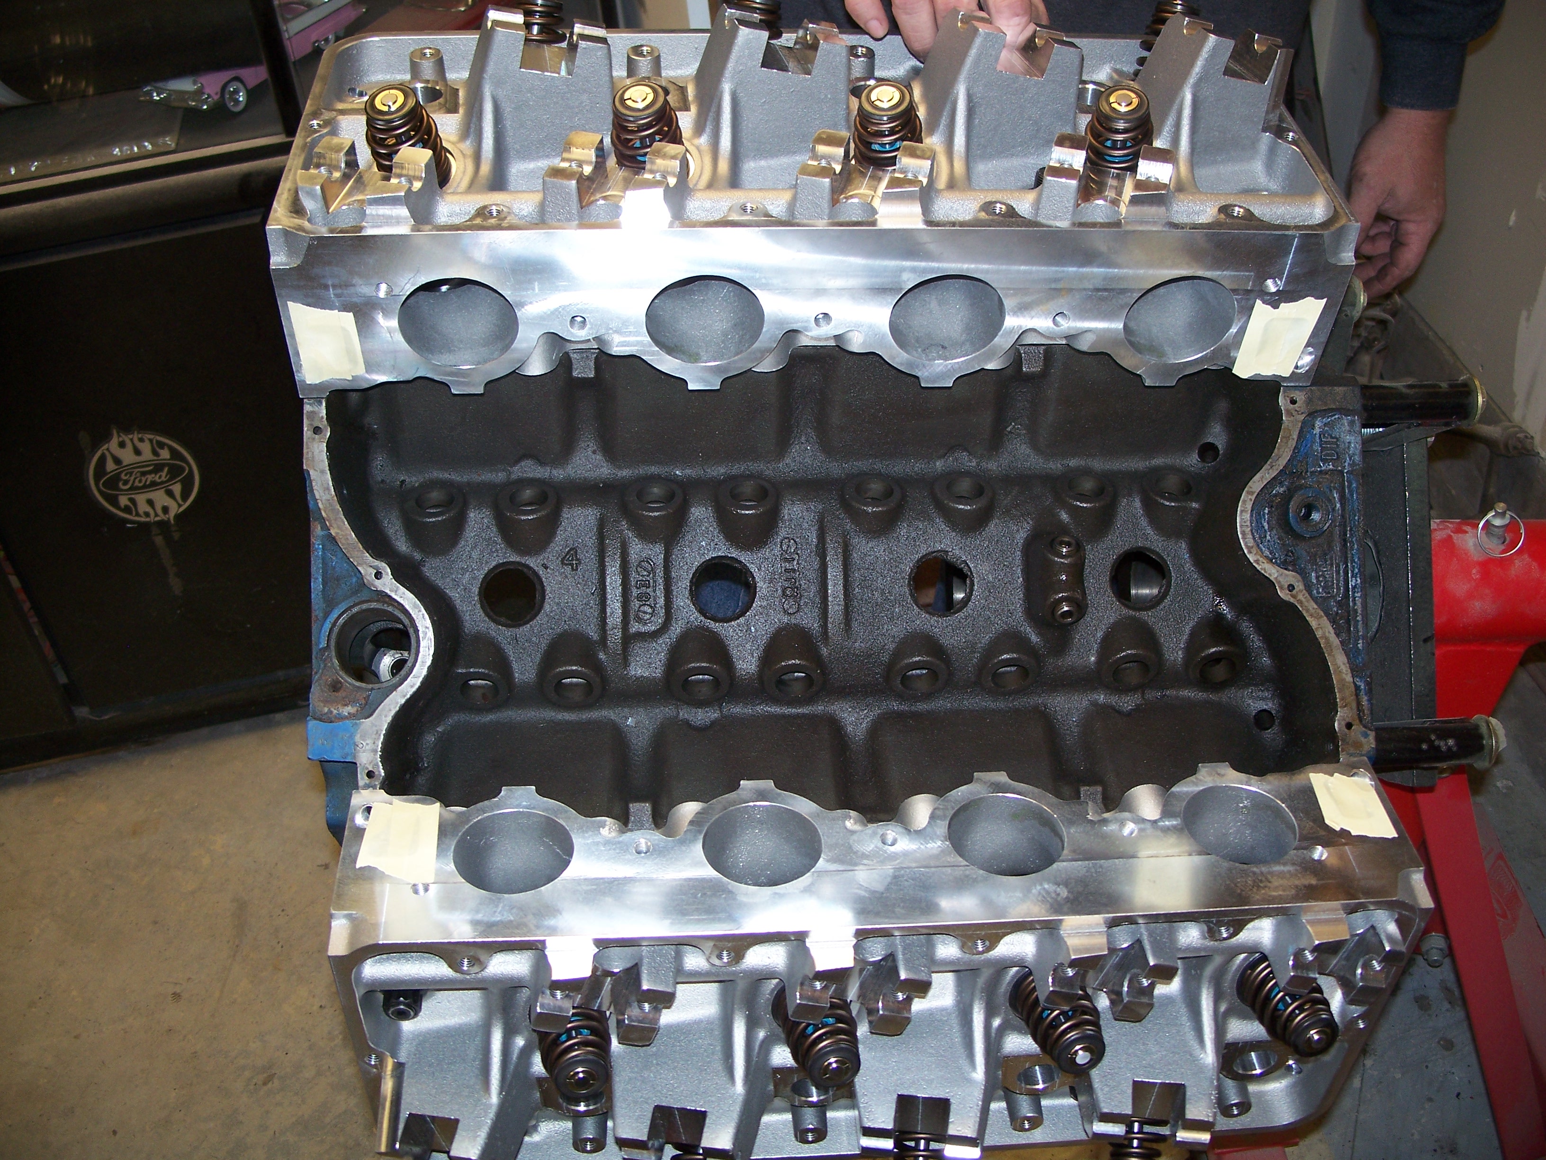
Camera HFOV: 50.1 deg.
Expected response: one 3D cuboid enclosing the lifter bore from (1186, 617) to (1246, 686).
[{"bbox_3d":[0.254,0.043,0.955,0.036,0.036,0.025,-1,43,-5],"label":"lifter bore"}]

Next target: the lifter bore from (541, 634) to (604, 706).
[{"bbox_3d":[-0.112,0.051,0.936,0.037,0.037,0.030,-1,46,-6],"label":"lifter bore"}]

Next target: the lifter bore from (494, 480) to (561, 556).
[{"bbox_3d":[-0.138,-0.036,0.938,0.037,0.030,0.037,-1,40,-6],"label":"lifter bore"}]

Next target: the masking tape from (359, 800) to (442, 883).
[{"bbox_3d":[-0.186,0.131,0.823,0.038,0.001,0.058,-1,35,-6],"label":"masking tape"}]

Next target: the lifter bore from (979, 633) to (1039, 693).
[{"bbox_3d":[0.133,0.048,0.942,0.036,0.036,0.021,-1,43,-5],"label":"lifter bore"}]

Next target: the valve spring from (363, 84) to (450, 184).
[{"bbox_3d":[-0.188,-0.227,0.841,0.037,0.054,0.037,-5,65,2],"label":"valve spring"}]

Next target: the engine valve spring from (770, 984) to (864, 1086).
[{"bbox_3d":[0.024,0.232,0.841,0.037,0.037,0.054,-4,21,-14],"label":"engine valve spring"}]

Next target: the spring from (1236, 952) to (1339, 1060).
[{"bbox_3d":[0.271,0.224,0.862,0.036,0.036,0.049,-6,29,-14],"label":"spring"}]

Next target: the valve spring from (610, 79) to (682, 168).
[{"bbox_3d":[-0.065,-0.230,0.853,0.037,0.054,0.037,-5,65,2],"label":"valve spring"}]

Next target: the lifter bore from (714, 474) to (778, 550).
[{"bbox_3d":[-0.014,-0.039,0.934,0.036,0.026,0.036,-1,41,-5],"label":"lifter bore"}]

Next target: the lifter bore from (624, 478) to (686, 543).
[{"bbox_3d":[-0.066,-0.038,0.944,0.037,0.027,0.037,-1,40,-6],"label":"lifter bore"}]

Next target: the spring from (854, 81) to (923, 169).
[{"bbox_3d":[0.060,-0.230,0.866,0.036,0.049,0.036,-7,56,2],"label":"spring"}]

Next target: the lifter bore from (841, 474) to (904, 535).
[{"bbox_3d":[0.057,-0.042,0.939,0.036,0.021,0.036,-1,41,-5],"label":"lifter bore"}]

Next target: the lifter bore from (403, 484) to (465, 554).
[{"bbox_3d":[-0.186,-0.034,0.917,0.036,0.024,0.036,-1,41,-5],"label":"lifter bore"}]

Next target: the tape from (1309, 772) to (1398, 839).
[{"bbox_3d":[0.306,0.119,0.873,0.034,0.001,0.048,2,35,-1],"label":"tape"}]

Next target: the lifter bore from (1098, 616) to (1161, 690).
[{"bbox_3d":[0.203,0.043,0.950,0.036,0.036,0.027,-1,43,-5],"label":"lifter bore"}]

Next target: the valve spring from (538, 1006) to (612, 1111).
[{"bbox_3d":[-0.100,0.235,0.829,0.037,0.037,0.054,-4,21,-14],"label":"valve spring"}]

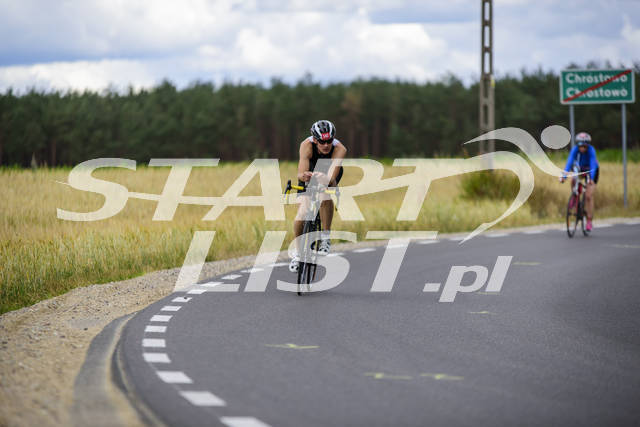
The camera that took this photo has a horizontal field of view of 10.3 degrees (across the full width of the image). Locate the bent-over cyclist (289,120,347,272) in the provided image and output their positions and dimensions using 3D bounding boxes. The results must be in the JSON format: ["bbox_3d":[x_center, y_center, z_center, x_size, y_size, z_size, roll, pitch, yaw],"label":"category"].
[{"bbox_3d":[-0.017,-0.145,30.300,0.480,1.290,0.950,4,1,5],"label":"bent-over cyclist"}]

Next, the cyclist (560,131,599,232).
[{"bbox_3d":[3.671,-0.446,50.300,0.480,1.400,0.950,3,1,16],"label":"cyclist"}]

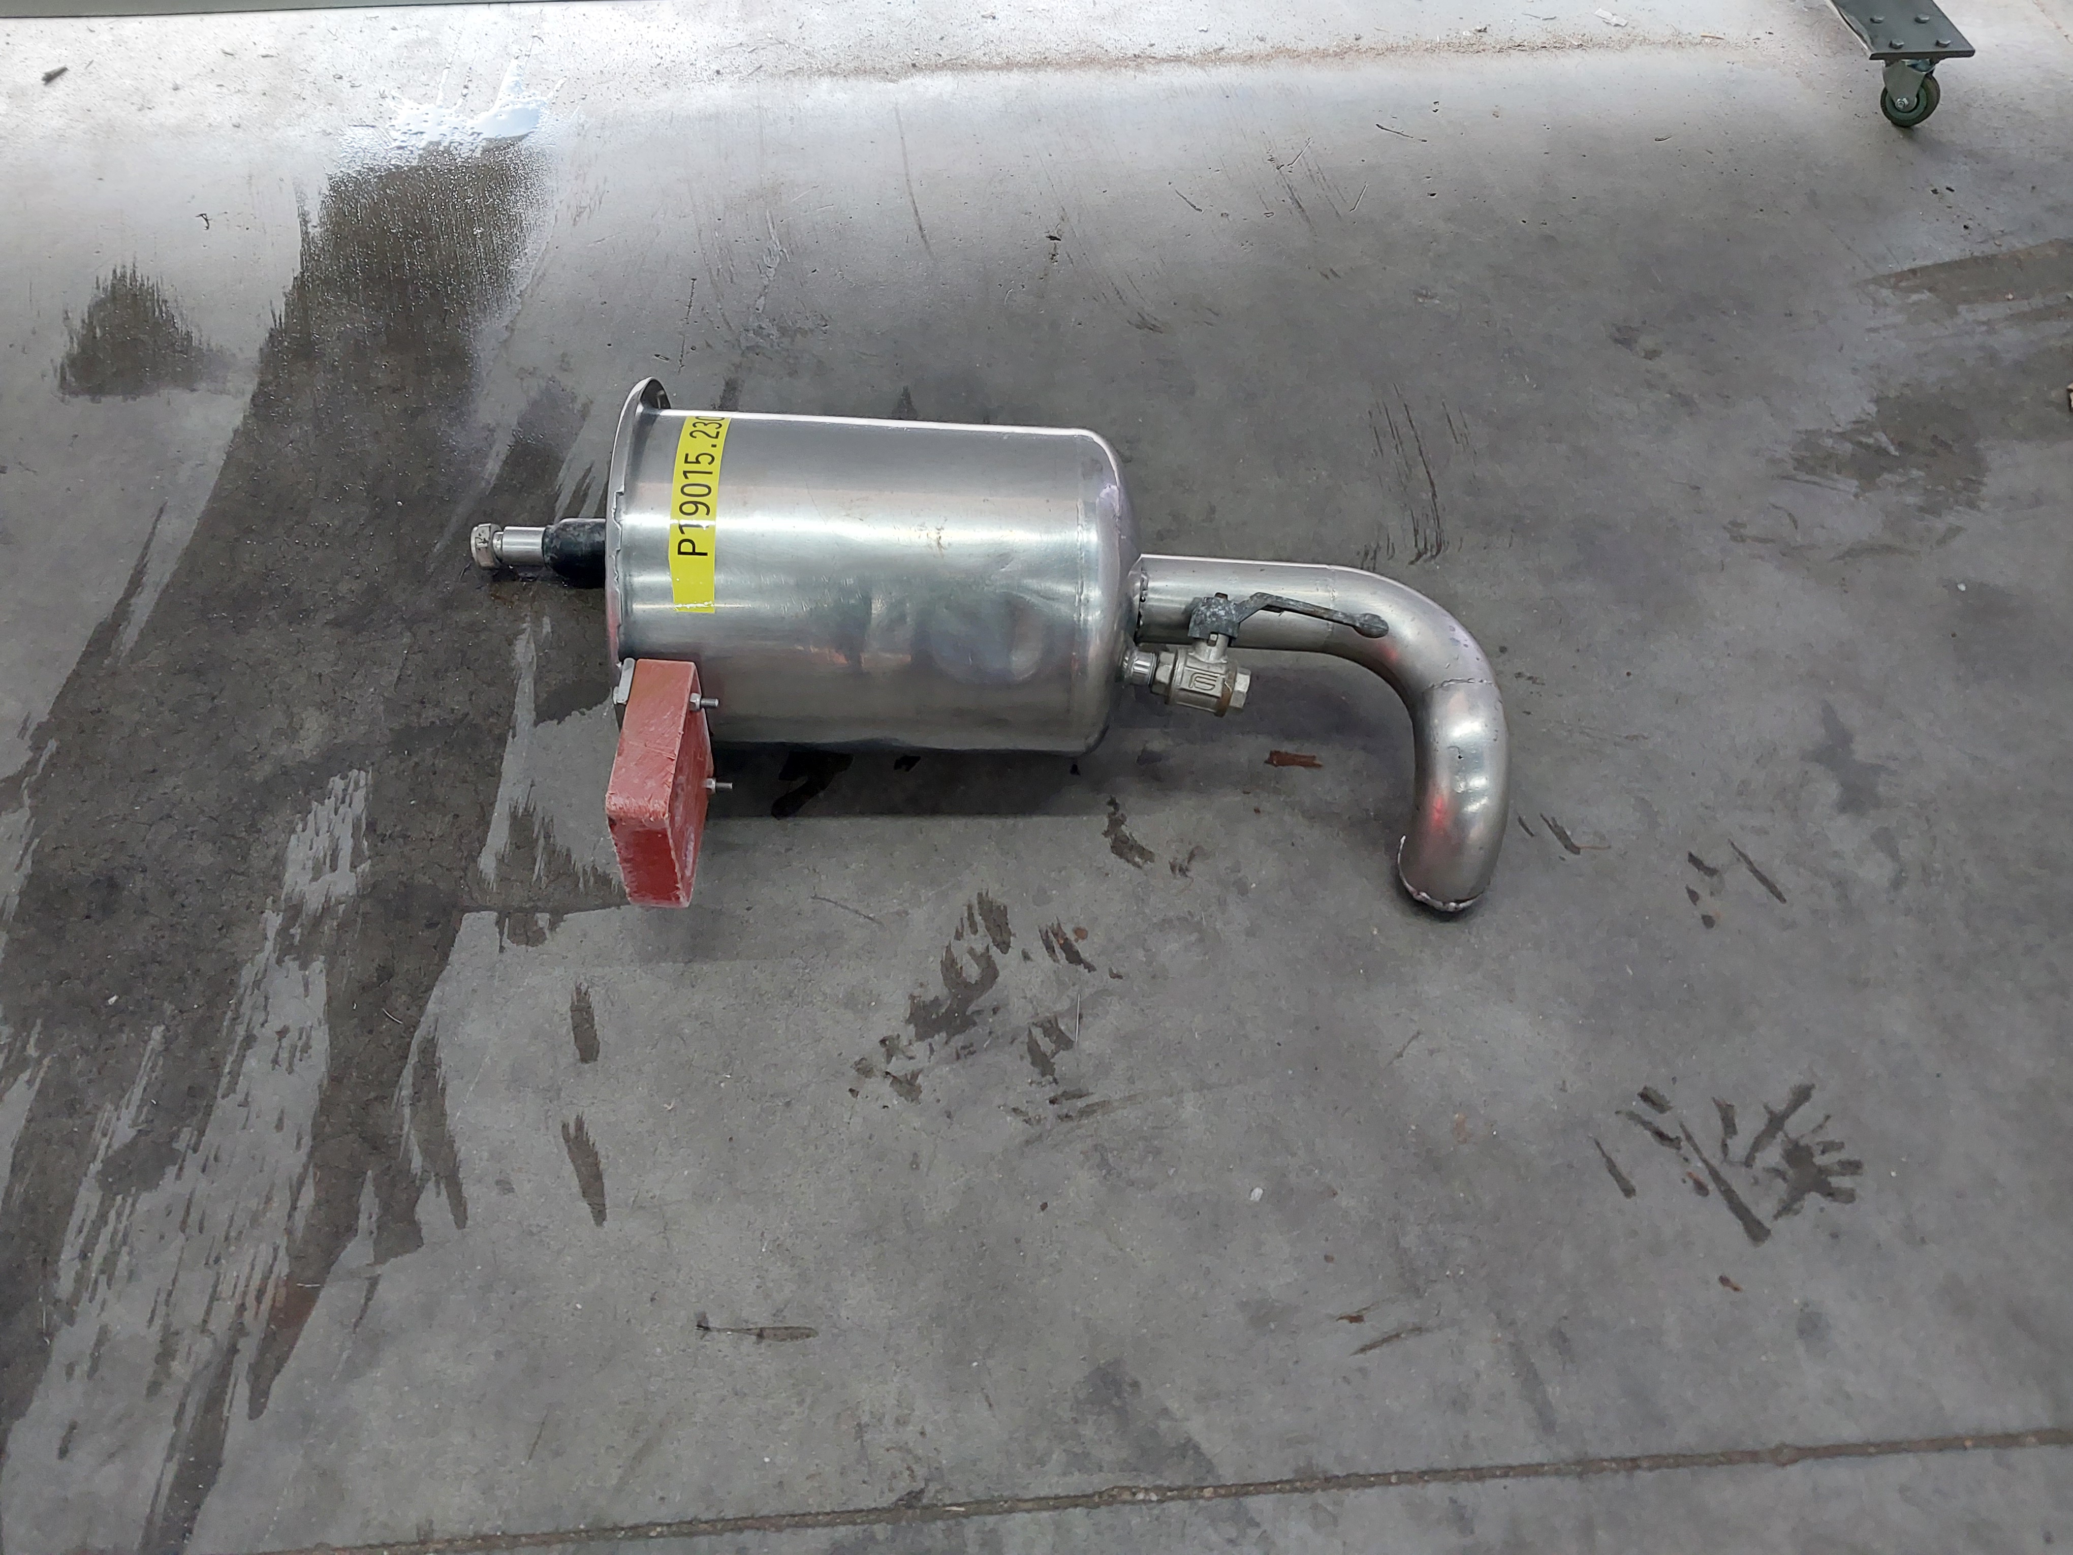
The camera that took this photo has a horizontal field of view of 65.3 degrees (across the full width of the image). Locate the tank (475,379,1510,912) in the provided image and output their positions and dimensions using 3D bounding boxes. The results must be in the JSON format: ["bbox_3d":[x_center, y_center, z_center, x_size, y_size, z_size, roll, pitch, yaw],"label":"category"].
[{"bbox_3d":[-0.028,-0.108,1.040,0.671,0.257,0.299,-1,52,-1],"label":"tank"}]

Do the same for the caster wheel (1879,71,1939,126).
[{"bbox_3d":[0.872,-0.676,1.613,0.050,0.050,0.019,37,61,25],"label":"caster wheel"}]

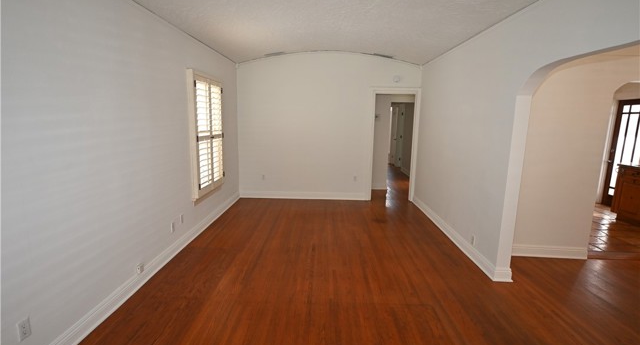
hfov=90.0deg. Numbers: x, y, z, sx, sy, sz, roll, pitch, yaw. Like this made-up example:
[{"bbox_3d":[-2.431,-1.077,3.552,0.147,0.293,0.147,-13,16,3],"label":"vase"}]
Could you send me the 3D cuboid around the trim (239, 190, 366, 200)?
[{"bbox_3d":[-0.347,0.468,6.356,2.498,0.149,0.028,1,10,1],"label":"trim"}]

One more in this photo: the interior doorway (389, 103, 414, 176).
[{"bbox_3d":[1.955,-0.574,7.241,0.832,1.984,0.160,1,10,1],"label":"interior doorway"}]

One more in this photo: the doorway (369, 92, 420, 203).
[{"bbox_3d":[1.400,-0.510,6.211,0.936,2.182,0.160,1,10,1],"label":"doorway"}]

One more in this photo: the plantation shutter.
[{"bbox_3d":[-1.577,-0.546,4.539,0.086,1.614,1.088,1,10,1],"label":"plantation shutter"}]

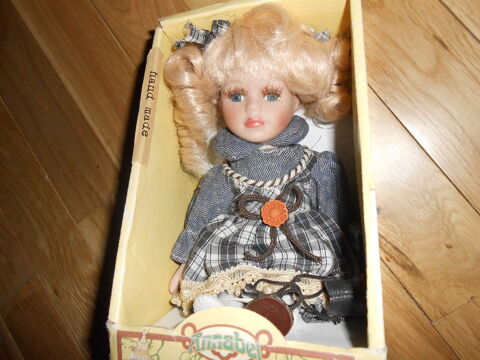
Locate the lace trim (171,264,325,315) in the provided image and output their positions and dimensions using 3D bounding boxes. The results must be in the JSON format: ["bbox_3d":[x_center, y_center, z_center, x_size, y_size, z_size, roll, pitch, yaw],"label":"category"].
[{"bbox_3d":[0.007,0.074,0.250,0.102,0.050,0.031,-4,85,11],"label":"lace trim"}]

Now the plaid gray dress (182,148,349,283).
[{"bbox_3d":[0.021,0.025,0.272,0.106,0.075,0.092,-4,85,11],"label":"plaid gray dress"}]

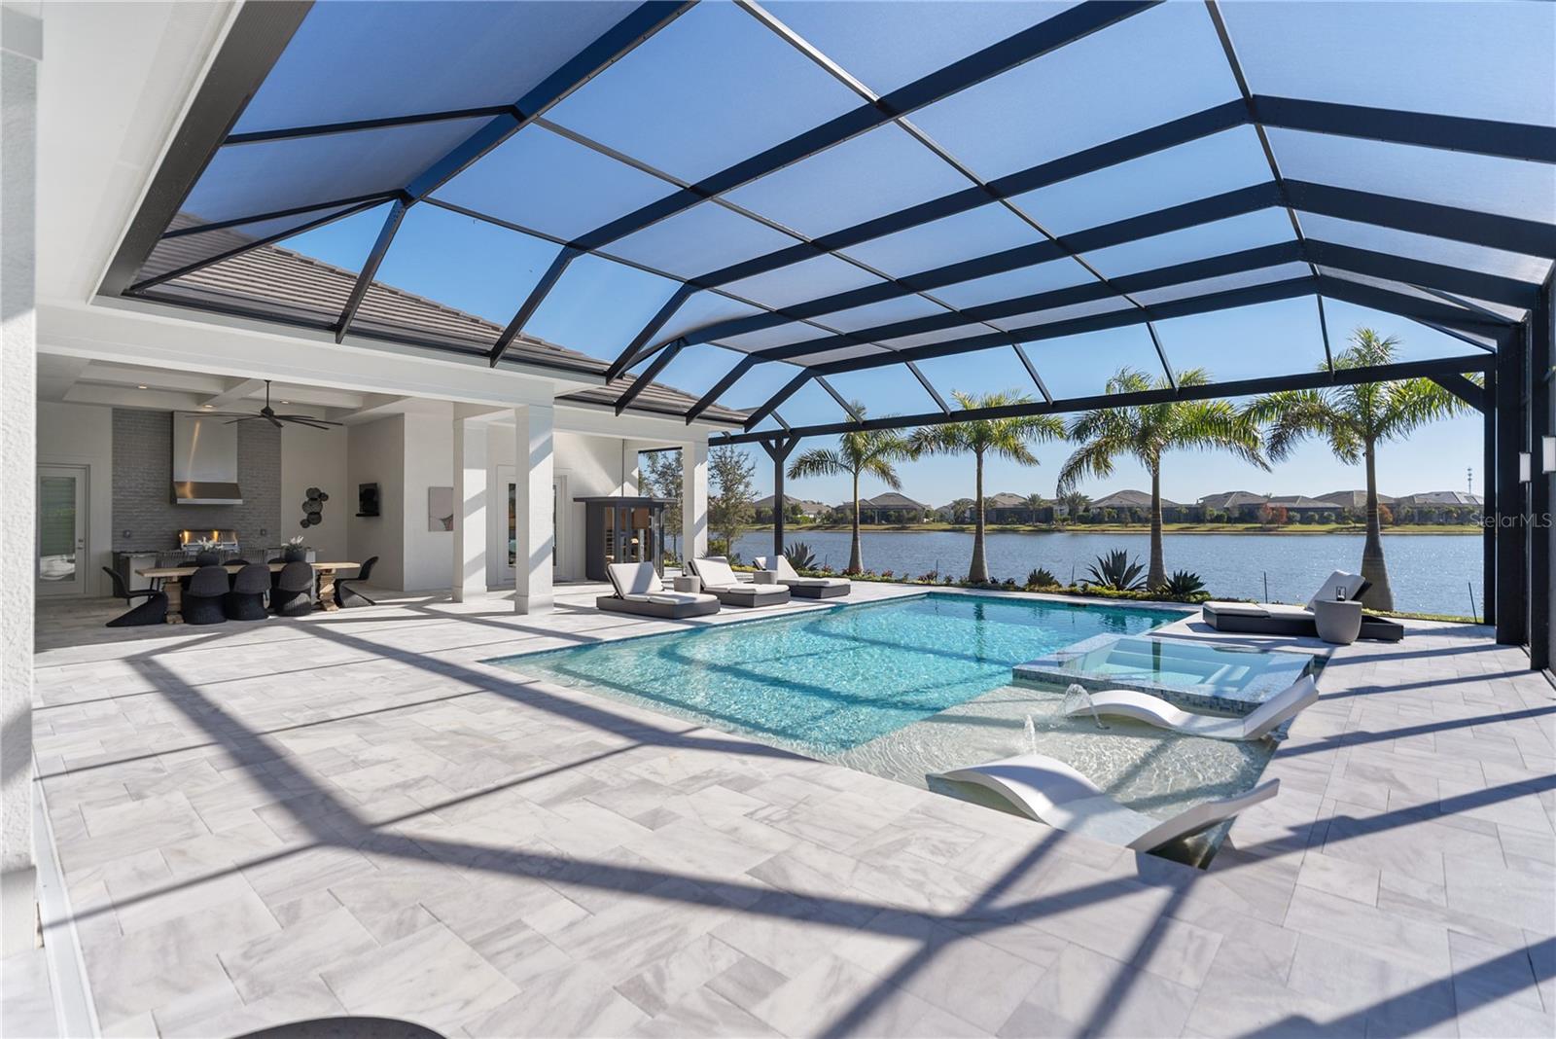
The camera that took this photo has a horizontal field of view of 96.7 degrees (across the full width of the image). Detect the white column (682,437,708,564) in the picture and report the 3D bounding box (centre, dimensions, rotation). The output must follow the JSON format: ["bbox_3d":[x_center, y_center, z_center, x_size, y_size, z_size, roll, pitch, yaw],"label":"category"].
[{"bbox_3d":[-2.031,-0.197,17.016,0.430,3.320,0.430,0,1,41],"label":"white column"}]

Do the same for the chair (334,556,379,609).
[{"bbox_3d":[-7.400,1.080,12.120,0.500,0.860,0.620,0,0,42],"label":"chair"}]

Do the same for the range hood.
[{"bbox_3d":[-12.127,-1.250,14.700,0.680,1.900,1.070,0,1,41],"label":"range hood"}]

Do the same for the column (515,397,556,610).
[{"bbox_3d":[-3.960,-0.155,11.217,0.430,3.320,0.430,0,1,41],"label":"column"}]

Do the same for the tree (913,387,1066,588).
[{"bbox_3d":[5.050,-0.800,17.000,3.650,4.780,3.500,0,0,17],"label":"tree"}]

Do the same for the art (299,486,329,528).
[{"bbox_3d":[-11.018,-0.261,16.443,0.080,0.966,0.582,0,1,41],"label":"art"}]

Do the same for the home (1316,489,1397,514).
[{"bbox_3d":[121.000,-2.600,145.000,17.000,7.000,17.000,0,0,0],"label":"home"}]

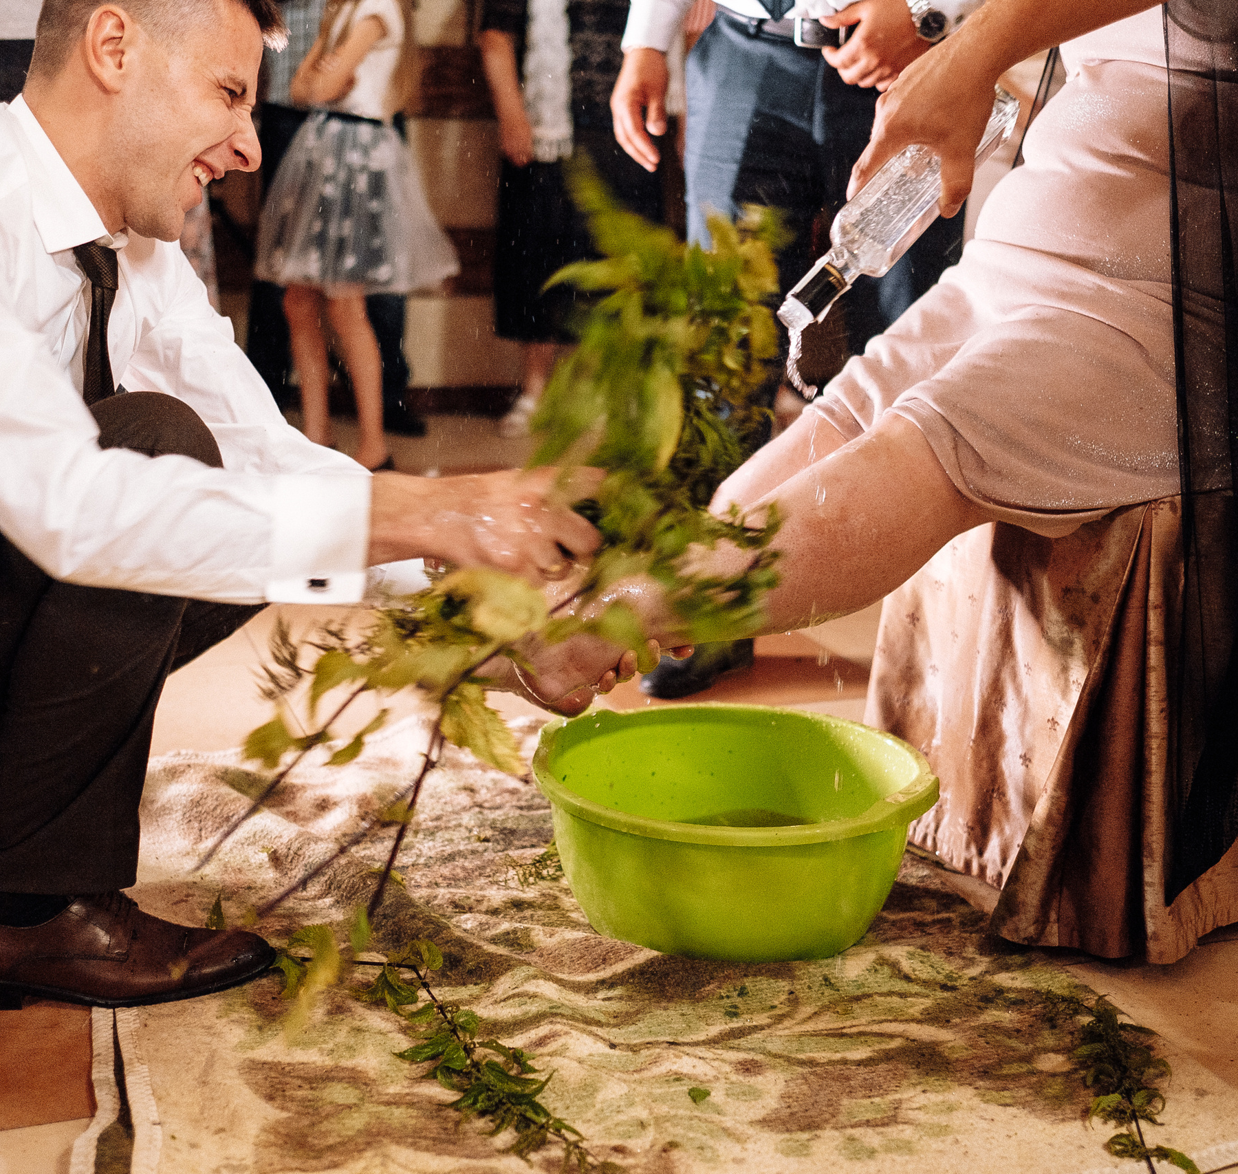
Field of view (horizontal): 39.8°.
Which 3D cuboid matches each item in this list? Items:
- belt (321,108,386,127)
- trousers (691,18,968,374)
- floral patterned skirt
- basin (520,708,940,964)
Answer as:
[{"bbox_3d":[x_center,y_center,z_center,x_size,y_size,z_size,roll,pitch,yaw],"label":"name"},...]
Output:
[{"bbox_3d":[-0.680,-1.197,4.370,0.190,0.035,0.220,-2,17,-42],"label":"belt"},{"bbox_3d":[0.291,-0.360,2.540,0.420,0.960,0.270,2,13,4],"label":"trousers"},{"bbox_3d":[-0.677,-0.984,4.400,0.480,0.460,0.480,1,13,0],"label":"floral patterned skirt"},{"bbox_3d":[0.117,0.251,1.729,0.410,0.160,0.390,1,13,0],"label":"basin"}]

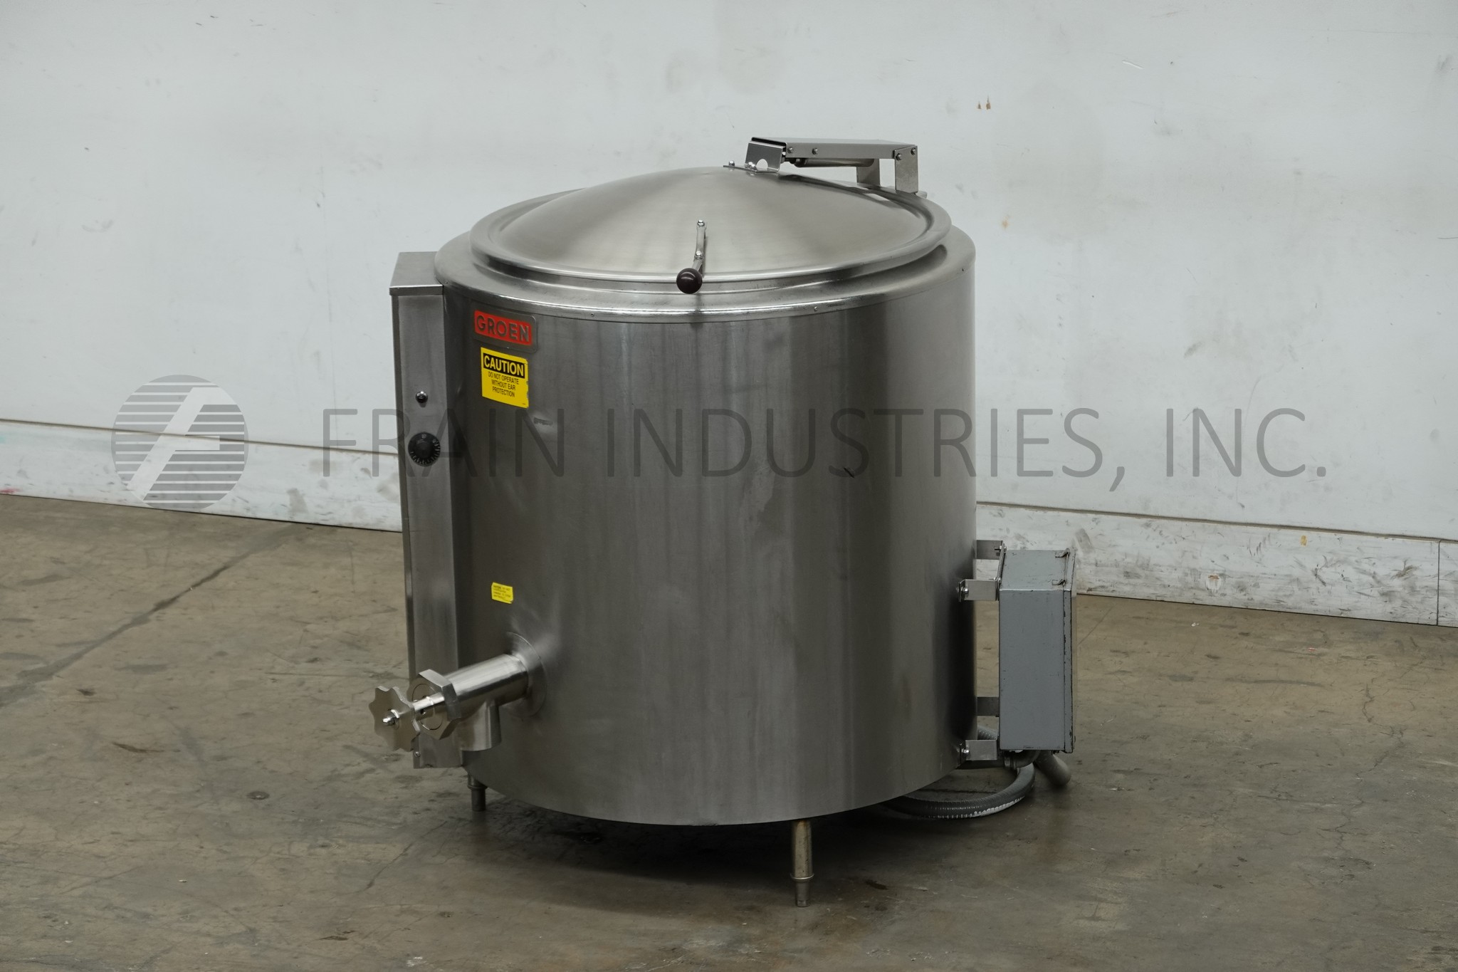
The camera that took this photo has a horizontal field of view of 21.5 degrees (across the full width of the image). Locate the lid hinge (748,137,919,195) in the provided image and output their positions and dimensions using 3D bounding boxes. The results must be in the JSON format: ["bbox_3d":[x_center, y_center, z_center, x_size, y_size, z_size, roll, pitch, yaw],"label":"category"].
[{"bbox_3d":[0.191,-0.596,7.167,0.349,0.140,0.102,-15,20,-39],"label":"lid hinge"}]

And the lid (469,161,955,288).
[{"bbox_3d":[-0.035,-0.510,6.981,0.875,0.120,0.875,0,16,5],"label":"lid"}]

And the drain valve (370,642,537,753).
[{"bbox_3d":[-0.476,0.391,6.727,0.130,0.175,0.344,12,21,41],"label":"drain valve"}]

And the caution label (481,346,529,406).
[{"bbox_3d":[-0.393,-0.187,6.713,0.005,0.089,0.123,-16,21,-42],"label":"caution label"}]

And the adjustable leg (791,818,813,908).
[{"bbox_3d":[0.128,0.665,6.848,0.041,0.178,0.041,-1,16,0],"label":"adjustable leg"}]

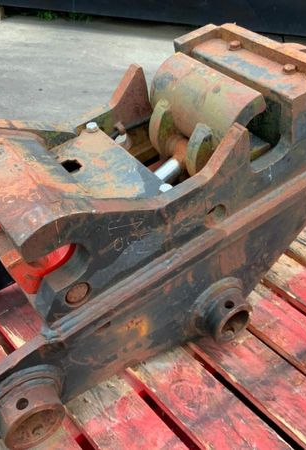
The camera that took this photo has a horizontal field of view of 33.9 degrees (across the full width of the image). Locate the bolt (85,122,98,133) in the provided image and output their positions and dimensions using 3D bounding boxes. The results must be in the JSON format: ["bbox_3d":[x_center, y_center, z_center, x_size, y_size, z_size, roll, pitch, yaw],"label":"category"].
[{"bbox_3d":[-0.120,-0.190,0.978,0.022,0.010,0.022,-29,46,-20],"label":"bolt"}]

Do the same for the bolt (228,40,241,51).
[{"bbox_3d":[0.166,-0.363,1.017,0.022,0.010,0.022,-29,46,-20],"label":"bolt"}]

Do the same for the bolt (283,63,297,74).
[{"bbox_3d":[0.250,-0.286,0.919,0.022,0.010,0.022,-29,46,-20],"label":"bolt"}]

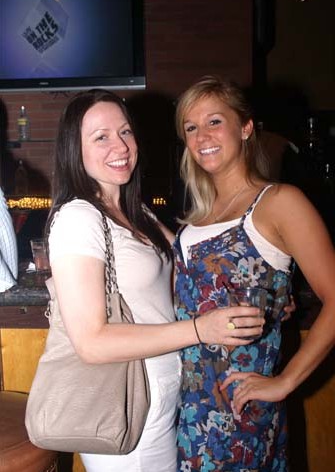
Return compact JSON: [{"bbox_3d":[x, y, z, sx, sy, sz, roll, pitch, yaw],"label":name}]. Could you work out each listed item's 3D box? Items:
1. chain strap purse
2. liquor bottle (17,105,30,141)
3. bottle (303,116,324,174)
[{"bbox_3d":[-0.174,0.200,1.290,0.265,0.500,0.140,1,5,21],"label":"chain strap purse"},{"bbox_3d":[-1.168,-0.916,4.750,0.083,0.290,0.083,-2,4,-6],"label":"liquor bottle"},{"bbox_3d":[0.772,-0.478,3.100,0.090,0.300,0.090,0,4,17],"label":"bottle"}]

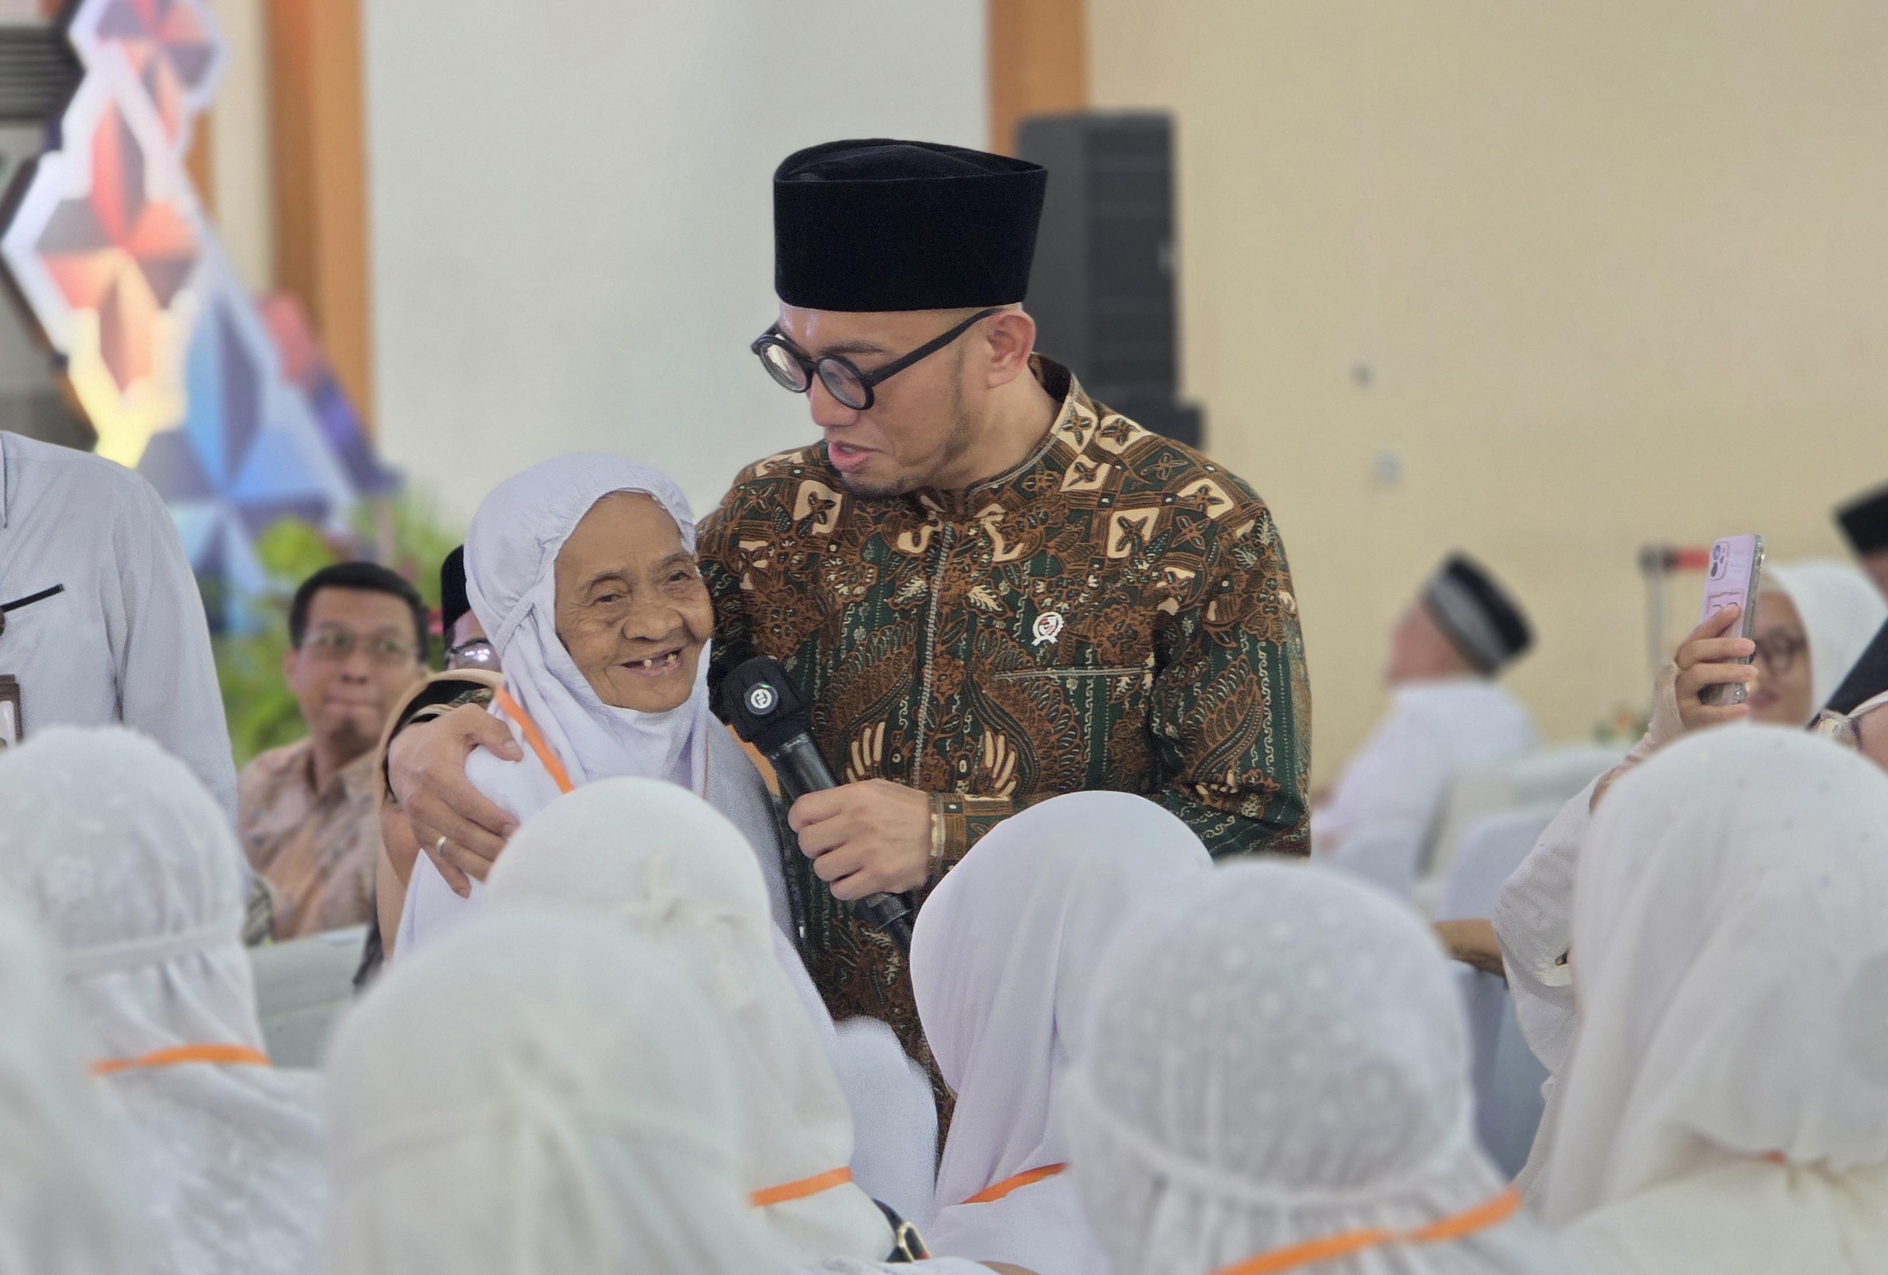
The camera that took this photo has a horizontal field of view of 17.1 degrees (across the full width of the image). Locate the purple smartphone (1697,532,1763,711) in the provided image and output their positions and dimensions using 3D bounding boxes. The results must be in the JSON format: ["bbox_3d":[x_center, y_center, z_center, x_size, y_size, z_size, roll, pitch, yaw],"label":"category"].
[{"bbox_3d":[0.684,-0.016,5.450,0.011,0.152,0.076,12,-9,-26],"label":"purple smartphone"}]

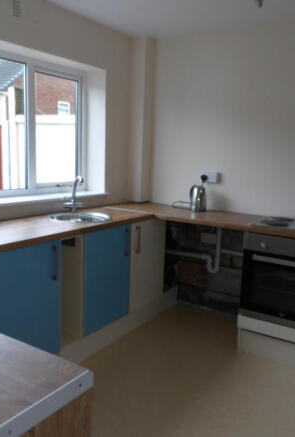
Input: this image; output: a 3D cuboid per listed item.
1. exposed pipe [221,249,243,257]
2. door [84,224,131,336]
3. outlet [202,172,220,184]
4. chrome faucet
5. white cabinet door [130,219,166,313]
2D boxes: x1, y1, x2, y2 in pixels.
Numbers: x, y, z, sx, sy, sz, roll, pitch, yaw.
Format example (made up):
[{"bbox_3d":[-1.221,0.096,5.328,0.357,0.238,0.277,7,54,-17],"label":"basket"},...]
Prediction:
[{"bbox_3d":[0.717,0.293,3.425,0.201,0.034,0.034,8,11,32],"label":"exposed pipe"},{"bbox_3d":[-0.274,0.416,2.840,0.022,0.713,0.503,8,11,32],"label":"door"},{"bbox_3d":[0.546,-0.344,3.475,0.146,0.086,0.022,8,11,32],"label":"outlet"},{"bbox_3d":[-0.542,-0.176,3.083,0.155,0.275,0.175,-3,11,-27],"label":"chrome faucet"},{"bbox_3d":[0.004,0.352,3.264,0.022,0.713,0.508,8,11,32],"label":"white cabinet door"}]

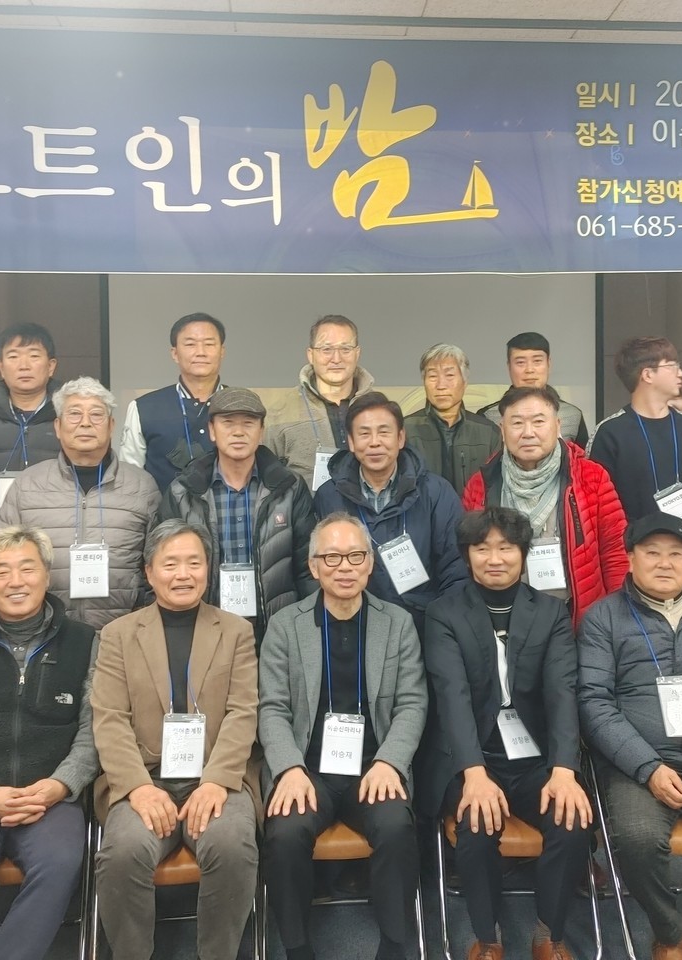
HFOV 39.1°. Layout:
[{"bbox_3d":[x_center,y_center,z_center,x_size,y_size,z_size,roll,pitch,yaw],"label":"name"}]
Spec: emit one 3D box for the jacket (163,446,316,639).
[{"bbox_3d":[-0.321,0.266,3.070,0.550,0.740,0.360,0,1,-5],"label":"jacket"}]

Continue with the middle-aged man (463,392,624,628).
[{"bbox_3d":[0.681,0.537,3.222,0.600,1.710,0.370,0,2,21],"label":"middle-aged man"}]

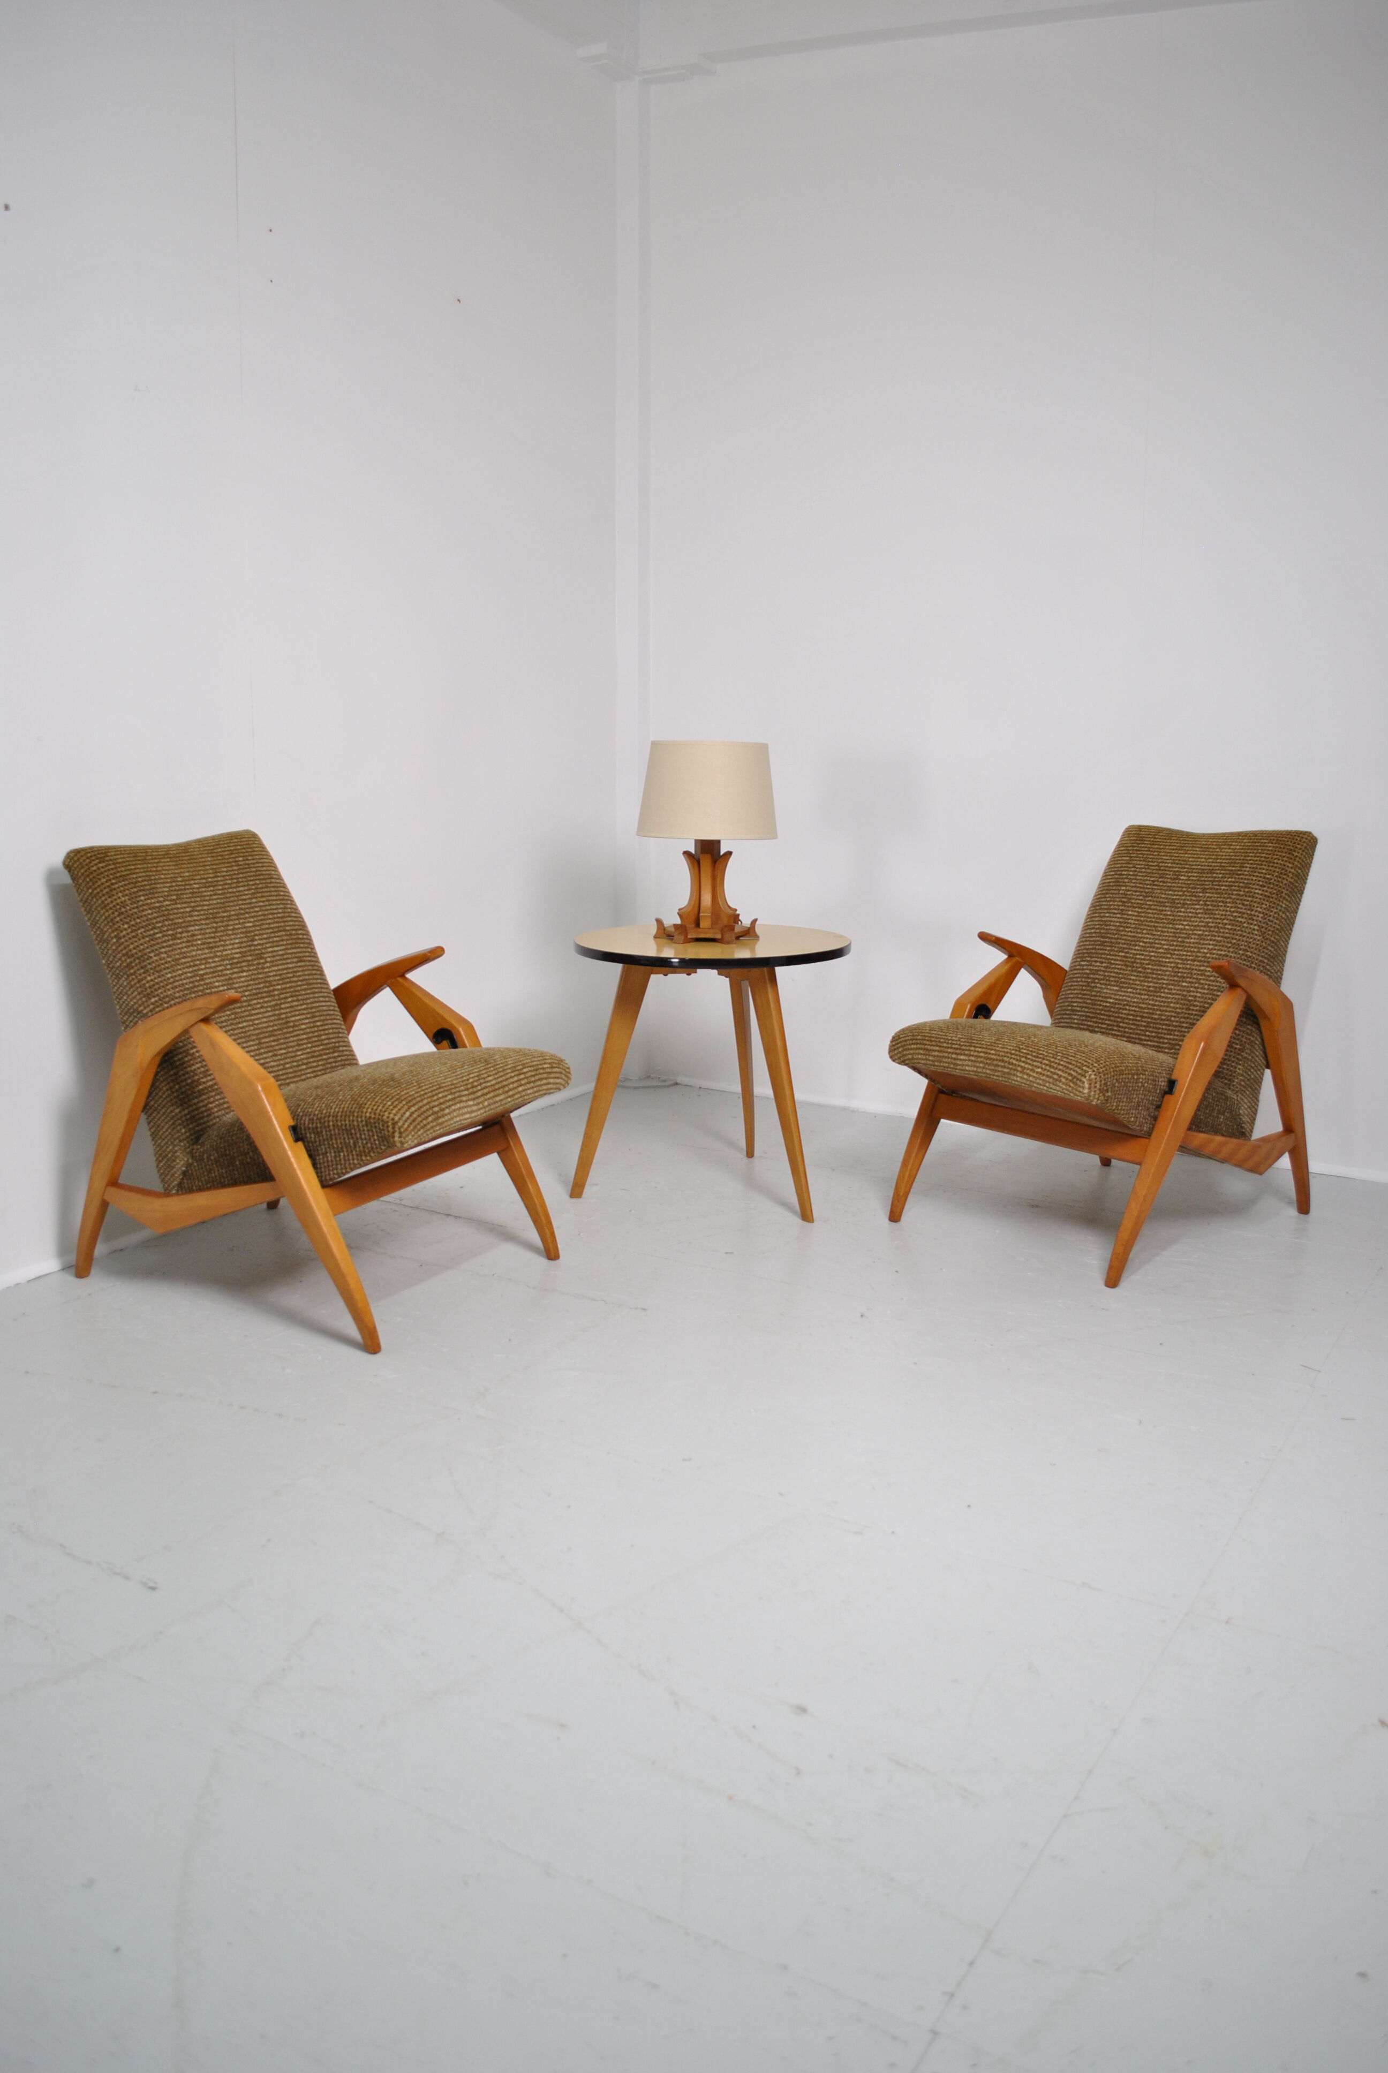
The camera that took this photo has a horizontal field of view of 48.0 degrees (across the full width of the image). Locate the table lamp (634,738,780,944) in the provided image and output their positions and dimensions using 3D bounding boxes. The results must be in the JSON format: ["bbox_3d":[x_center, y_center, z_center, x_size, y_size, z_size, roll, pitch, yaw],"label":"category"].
[{"bbox_3d":[0.033,-0.441,3.519,0.318,0.441,0.318,0,11,0],"label":"table lamp"}]

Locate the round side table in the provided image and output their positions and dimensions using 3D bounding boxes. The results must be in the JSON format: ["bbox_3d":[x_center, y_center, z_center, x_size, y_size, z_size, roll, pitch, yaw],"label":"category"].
[{"bbox_3d":[0.042,0.071,3.572,0.634,0.585,0.634,0,11,0],"label":"round side table"}]

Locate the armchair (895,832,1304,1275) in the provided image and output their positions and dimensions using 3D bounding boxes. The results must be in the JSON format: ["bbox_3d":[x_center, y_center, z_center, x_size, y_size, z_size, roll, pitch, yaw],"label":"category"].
[{"bbox_3d":[0.877,-0.011,3.332,0.847,0.842,0.597,-9,14,-40],"label":"armchair"}]

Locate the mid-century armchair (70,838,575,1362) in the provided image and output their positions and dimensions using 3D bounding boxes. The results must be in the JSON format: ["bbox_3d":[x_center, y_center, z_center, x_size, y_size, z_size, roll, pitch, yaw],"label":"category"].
[{"bbox_3d":[-0.708,0.047,2.983,0.847,0.842,0.597,6,12,29],"label":"mid-century armchair"}]

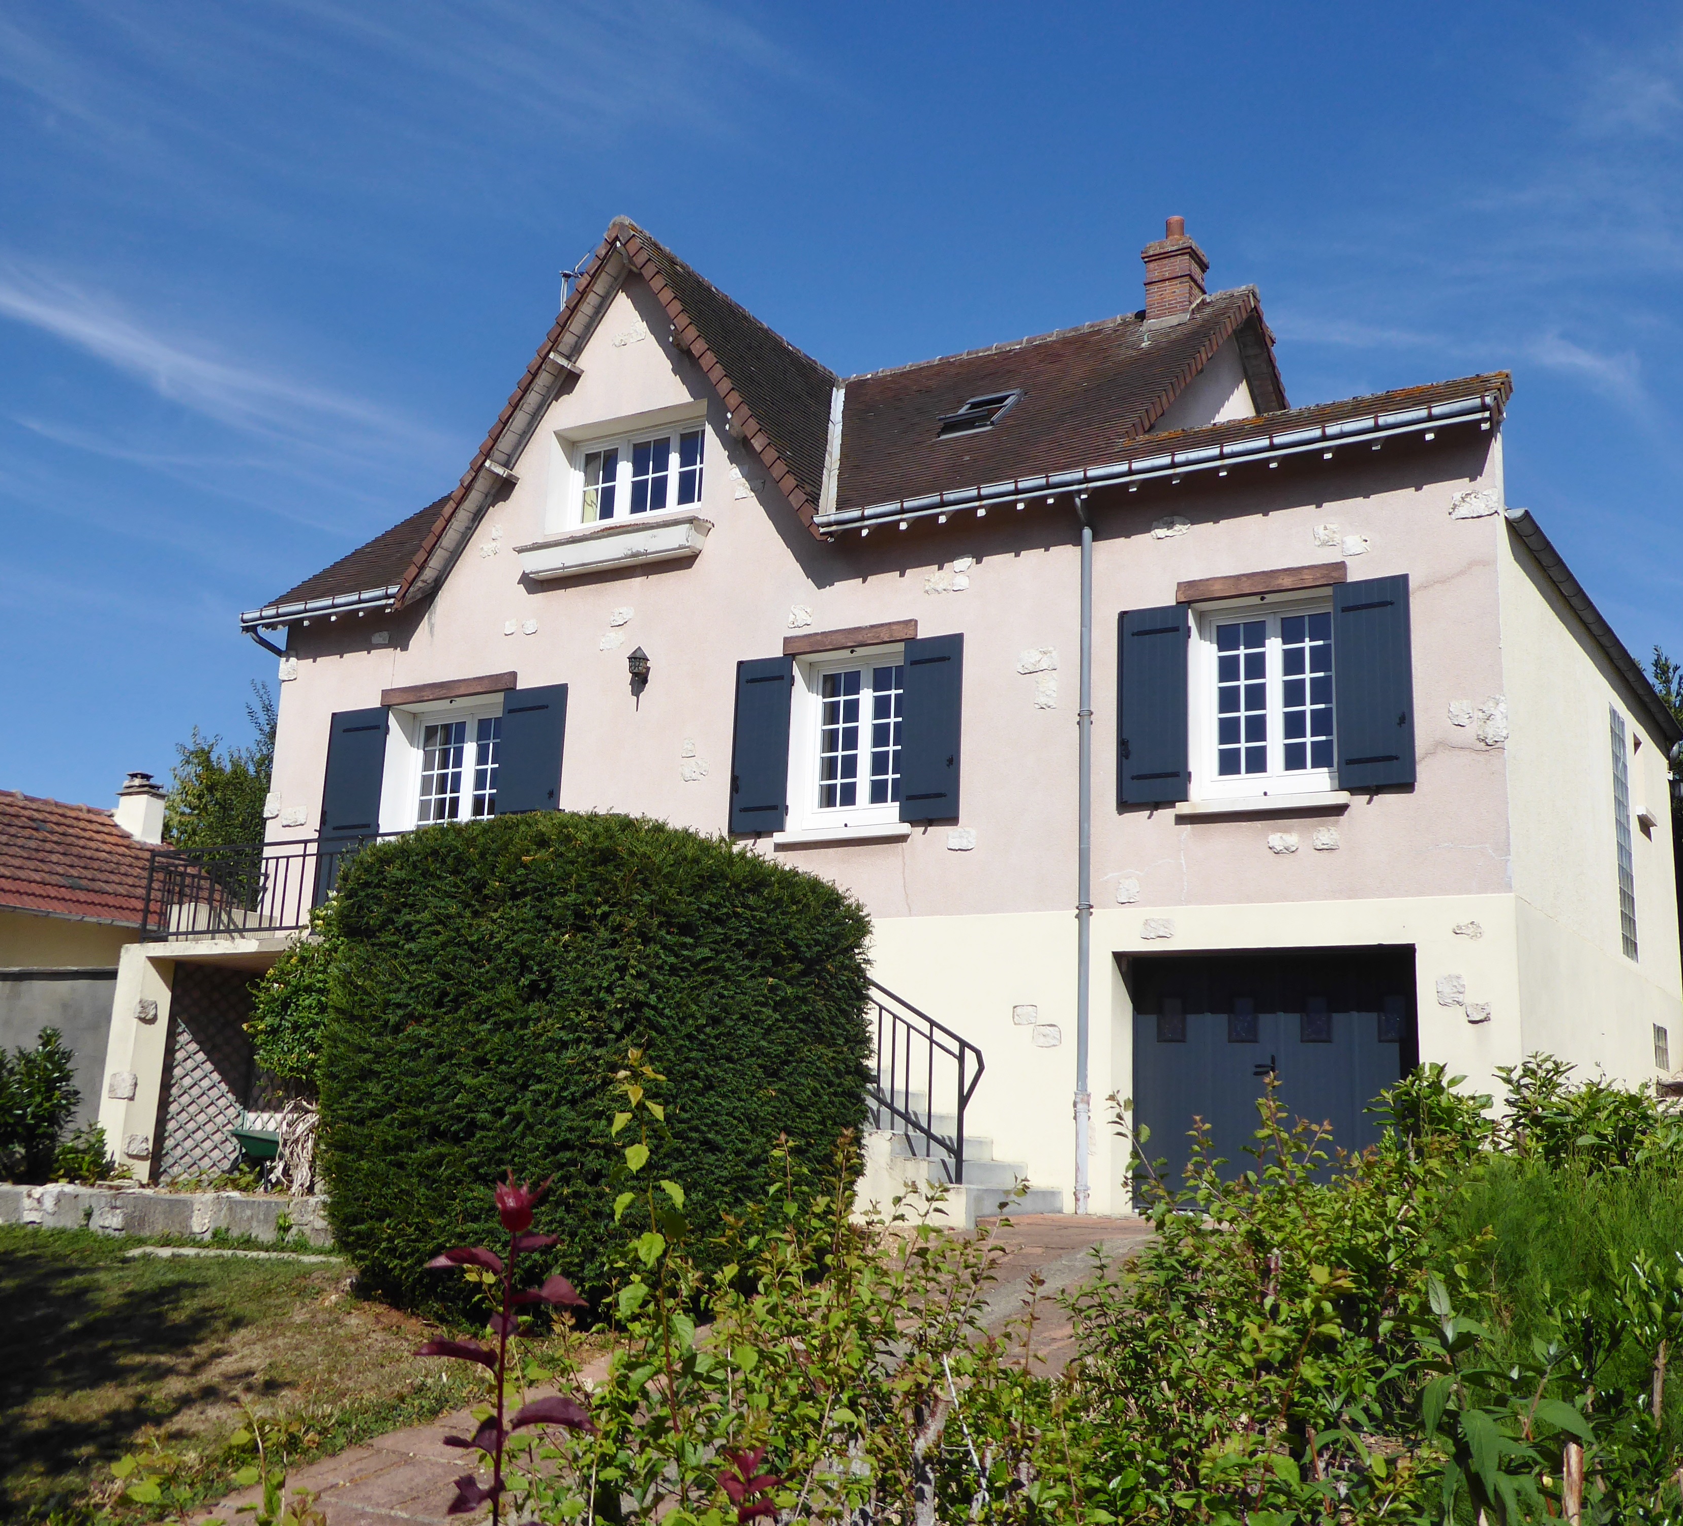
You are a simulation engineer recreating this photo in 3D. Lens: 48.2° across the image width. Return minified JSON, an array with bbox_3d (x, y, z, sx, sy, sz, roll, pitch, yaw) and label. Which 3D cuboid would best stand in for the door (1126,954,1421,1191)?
[{"bbox_3d":[3.179,2.340,13.693,2.261,1.913,0.070,-5,-13,30],"label":"door"}]

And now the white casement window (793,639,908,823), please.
[{"bbox_3d":[0.144,-0.216,16.990,1.196,1.579,0.160,-5,-14,31],"label":"white casement window"}]

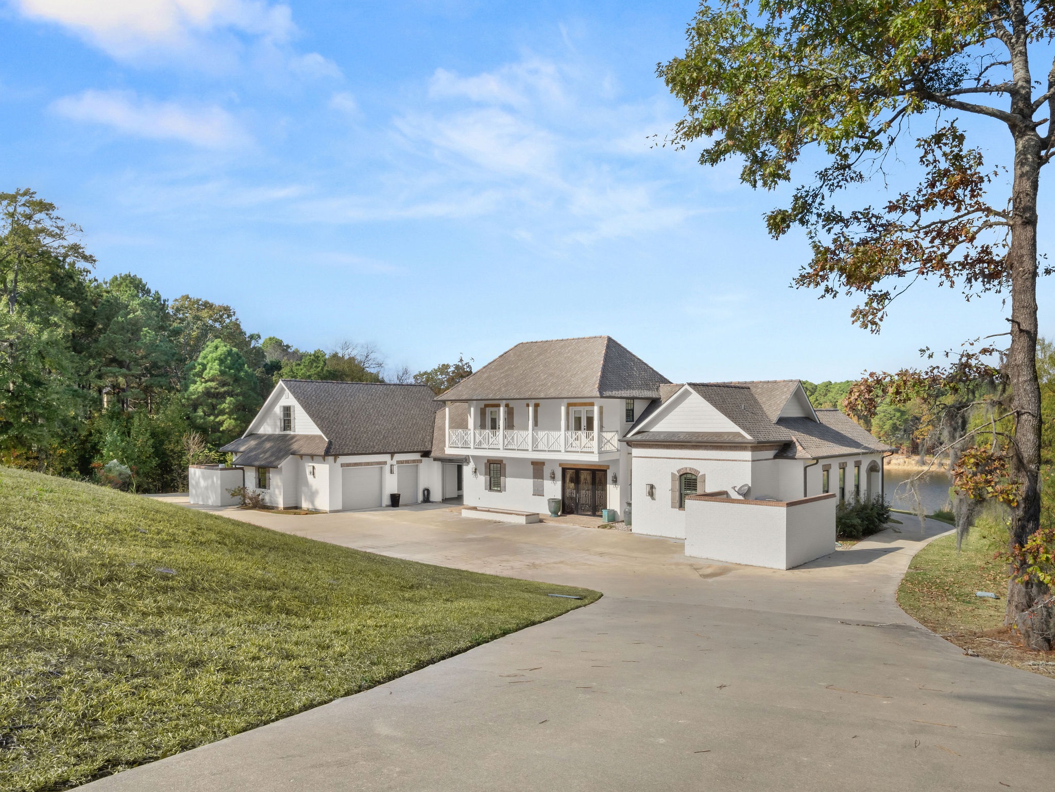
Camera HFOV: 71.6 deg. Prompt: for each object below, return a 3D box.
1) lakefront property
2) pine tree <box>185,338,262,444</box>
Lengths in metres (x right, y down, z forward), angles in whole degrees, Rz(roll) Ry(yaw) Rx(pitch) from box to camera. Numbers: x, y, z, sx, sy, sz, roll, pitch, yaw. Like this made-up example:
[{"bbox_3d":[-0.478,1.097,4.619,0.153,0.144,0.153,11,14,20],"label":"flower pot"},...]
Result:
[{"bbox_3d":[0.317,1.640,43.652,36.300,10.300,22.400,-2,-2,42],"label":"lakefront property"},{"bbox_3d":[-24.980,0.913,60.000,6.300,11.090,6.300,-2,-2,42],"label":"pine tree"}]

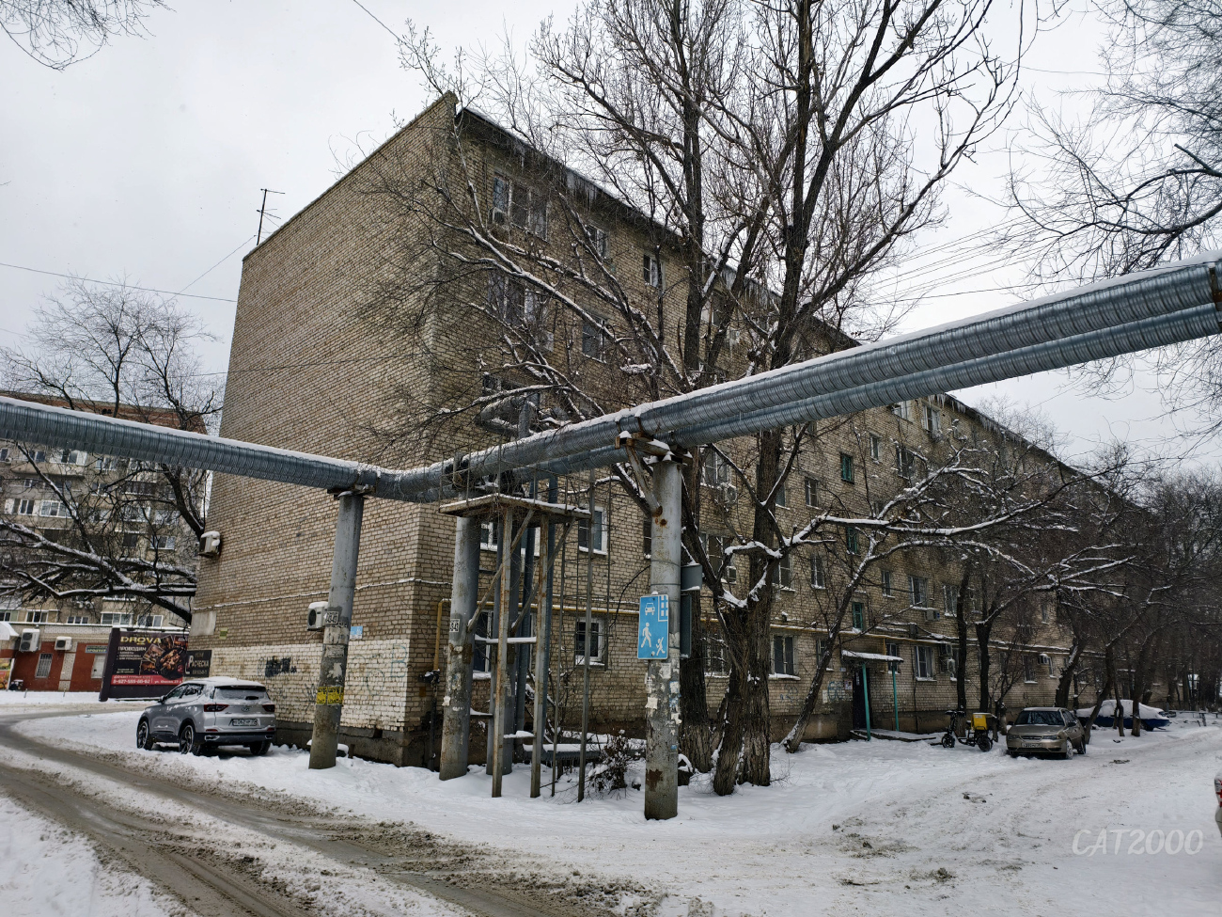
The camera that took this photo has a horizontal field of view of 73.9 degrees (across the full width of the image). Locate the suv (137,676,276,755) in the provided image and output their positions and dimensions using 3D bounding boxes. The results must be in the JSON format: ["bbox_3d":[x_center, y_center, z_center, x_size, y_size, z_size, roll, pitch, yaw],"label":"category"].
[{"bbox_3d":[-9.930,6.282,19.896,4.340,1.660,1.830,-13,-20,41],"label":"suv"}]

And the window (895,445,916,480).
[{"bbox_3d":[12.734,0.262,35.035,0.200,1.400,1.650,-13,-20,42],"label":"window"}]

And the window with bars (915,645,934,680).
[{"bbox_3d":[12.786,8.293,33.051,0.200,1.360,1.650,-13,-20,42],"label":"window with bars"}]

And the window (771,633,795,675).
[{"bbox_3d":[5.551,6.347,26.143,0.200,1.330,1.360,-13,-20,42],"label":"window"}]

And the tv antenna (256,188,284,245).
[{"bbox_3d":[-12.181,-8.504,28.878,0.900,2.400,0.900,-13,-20,42],"label":"tv antenna"}]

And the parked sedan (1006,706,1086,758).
[{"bbox_3d":[14.002,8.714,25.998,1.660,1.400,4.480,-11,-19,37],"label":"parked sedan"}]

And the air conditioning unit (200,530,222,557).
[{"bbox_3d":[-12.244,2.672,24.825,0.780,0.540,0.280,-13,-20,42],"label":"air conditioning unit"}]

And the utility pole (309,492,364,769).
[{"bbox_3d":[-4.944,3.007,14.666,0.450,4.800,0.450,-13,-20,42],"label":"utility pole"}]

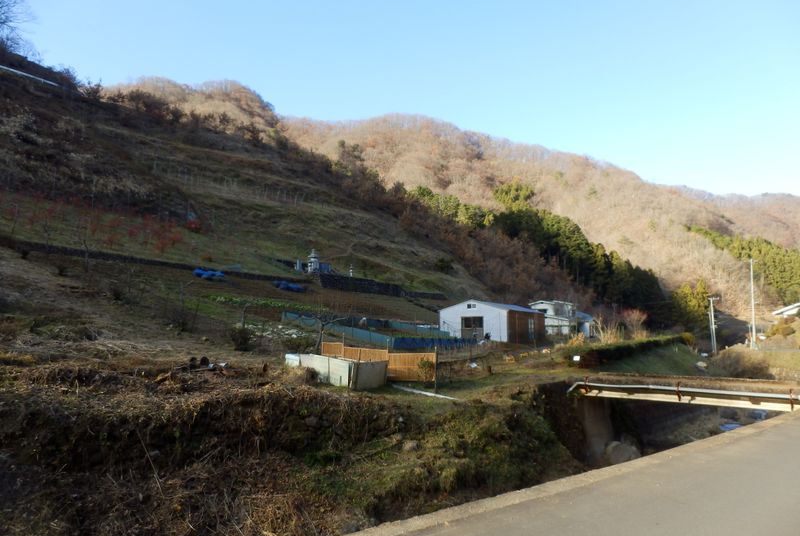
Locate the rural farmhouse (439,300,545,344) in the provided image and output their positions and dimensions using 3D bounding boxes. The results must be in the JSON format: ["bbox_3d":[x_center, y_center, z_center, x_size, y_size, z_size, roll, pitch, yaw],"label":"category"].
[{"bbox_3d":[9.838,5.528,57.739,6.800,3.950,14.500,-3,-6,26],"label":"rural farmhouse"}]

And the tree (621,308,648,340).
[{"bbox_3d":[26.912,6.484,63.659,2.900,3.800,2.900,0,-6,0],"label":"tree"}]

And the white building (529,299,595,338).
[{"bbox_3d":[26.669,8.504,91.598,9.000,6.100,8.500,-3,-7,27],"label":"white building"}]

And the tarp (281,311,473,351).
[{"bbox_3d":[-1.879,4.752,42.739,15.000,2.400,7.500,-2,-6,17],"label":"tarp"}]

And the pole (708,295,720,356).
[{"bbox_3d":[42.286,7.731,74.582,1.500,7.900,0.350,0,-6,0],"label":"pole"}]

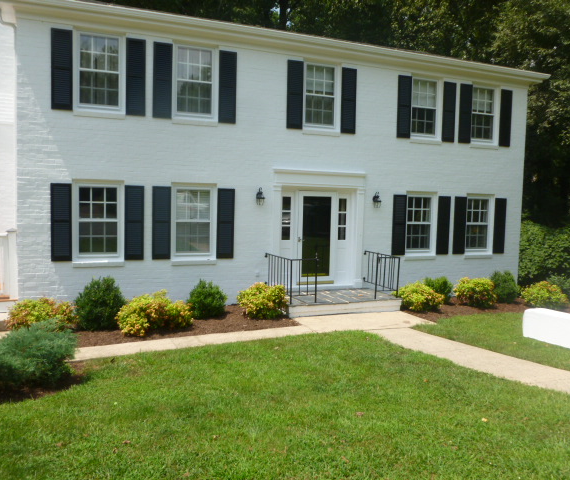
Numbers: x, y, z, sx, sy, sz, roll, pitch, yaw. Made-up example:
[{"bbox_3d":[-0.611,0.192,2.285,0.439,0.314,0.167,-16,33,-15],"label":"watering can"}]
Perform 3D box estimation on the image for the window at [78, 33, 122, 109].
[{"bbox_3d":[-3.404,-3.068,9.522,0.818,1.363,0.103,0,4,-22],"label":"window"}]

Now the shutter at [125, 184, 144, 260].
[{"bbox_3d":[-2.862,-0.319,9.871,0.357,1.410,0.040,0,4,-22],"label":"shutter"}]

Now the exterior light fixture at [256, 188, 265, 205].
[{"bbox_3d":[-0.519,-0.902,10.671,0.165,0.348,0.207,0,4,-22],"label":"exterior light fixture"}]

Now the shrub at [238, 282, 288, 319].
[{"bbox_3d":[-0.448,1.137,10.048,1.012,0.656,0.937,1,4,0],"label":"shrub"}]

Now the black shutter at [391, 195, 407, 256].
[{"bbox_3d":[2.675,-0.339,12.102,0.357,1.410,0.040,0,4,-22],"label":"black shutter"}]

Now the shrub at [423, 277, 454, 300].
[{"bbox_3d":[3.569,1.134,12.115,0.750,0.628,0.731,0,4,-22],"label":"shrub"}]

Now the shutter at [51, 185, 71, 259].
[{"bbox_3d":[-4.058,-0.315,9.415,0.355,1.413,0.040,0,4,-22],"label":"shutter"}]

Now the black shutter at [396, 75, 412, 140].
[{"bbox_3d":[2.759,-3.066,11.987,0.356,1.414,0.040,0,4,-22],"label":"black shutter"}]

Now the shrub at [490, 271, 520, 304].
[{"bbox_3d":[5.261,1.101,12.427,0.733,0.752,0.714,0,4,-22],"label":"shrub"}]

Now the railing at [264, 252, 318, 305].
[{"bbox_3d":[0.110,0.743,10.424,0.552,0.834,1.367,0,4,-22],"label":"railing"}]

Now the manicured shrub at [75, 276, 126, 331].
[{"bbox_3d":[-3.183,1.035,8.937,0.808,0.827,0.790,0,4,-22],"label":"manicured shrub"}]

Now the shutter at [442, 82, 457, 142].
[{"bbox_3d":[3.947,-3.064,12.449,0.355,1.418,0.040,0,4,-22],"label":"shutter"}]

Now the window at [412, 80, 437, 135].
[{"bbox_3d":[3.327,-3.123,12.290,0.825,1.377,0.112,0,4,-22],"label":"window"}]

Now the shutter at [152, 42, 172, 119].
[{"bbox_3d":[-2.343,-3.049,9.941,0.356,1.414,0.040,0,4,-22],"label":"shutter"}]

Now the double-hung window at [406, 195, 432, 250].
[{"bbox_3d":[3.224,-0.392,12.390,0.818,1.354,0.103,0,4,-22],"label":"double-hung window"}]

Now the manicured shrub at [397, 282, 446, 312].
[{"bbox_3d":[2.917,1.191,11.103,0.959,0.583,0.846,0,4,-22],"label":"manicured shrub"}]

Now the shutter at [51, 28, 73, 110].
[{"bbox_3d":[-3.981,-3.037,9.256,0.355,1.418,0.040,0,4,-22],"label":"shutter"}]

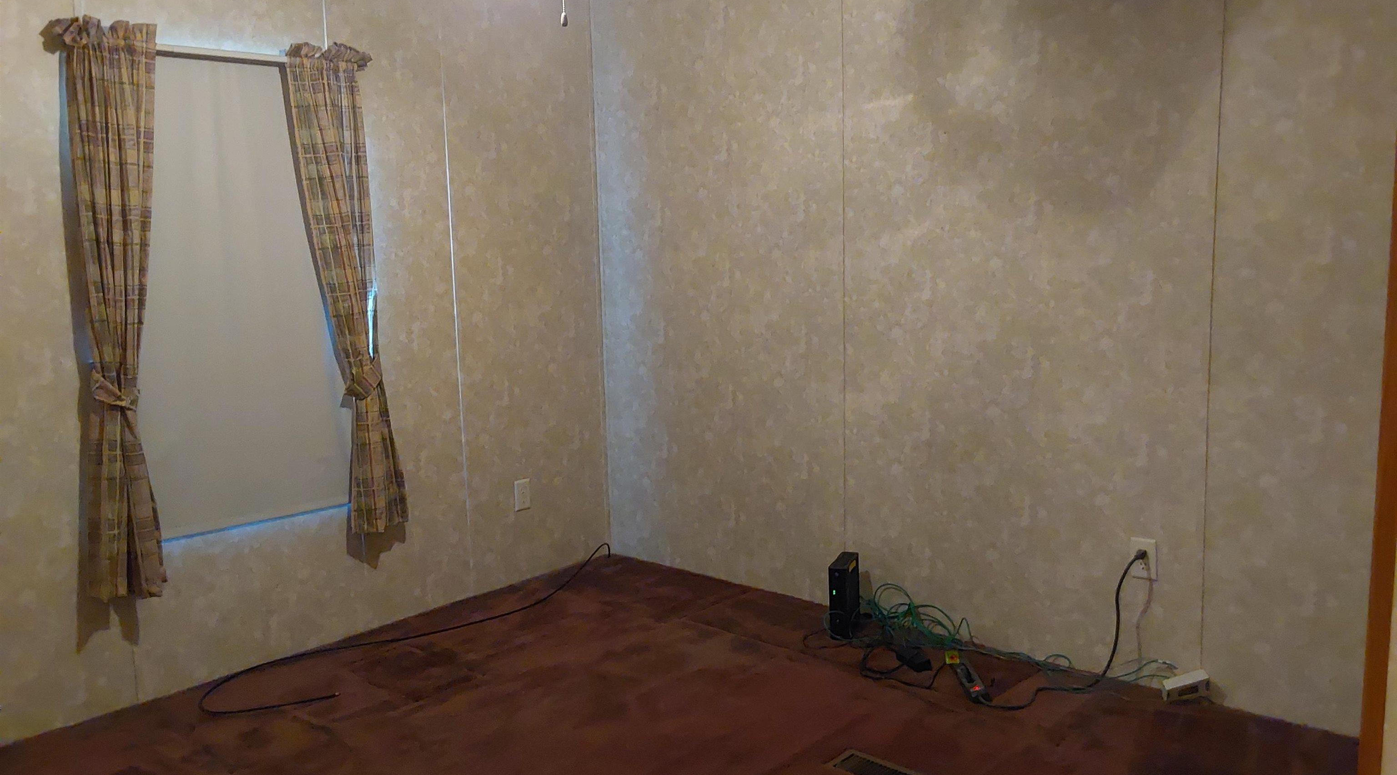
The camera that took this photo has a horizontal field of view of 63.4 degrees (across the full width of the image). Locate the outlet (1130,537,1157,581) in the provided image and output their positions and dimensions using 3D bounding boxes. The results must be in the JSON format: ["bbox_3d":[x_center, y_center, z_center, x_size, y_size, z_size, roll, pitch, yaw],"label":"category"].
[{"bbox_3d":[1.290,0.496,3.272,0.071,0.117,0.010,6,11,42],"label":"outlet"}]

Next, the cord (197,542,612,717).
[{"bbox_3d":[-0.830,0.807,3.959,0.410,0.075,1.810,6,11,42],"label":"cord"}]

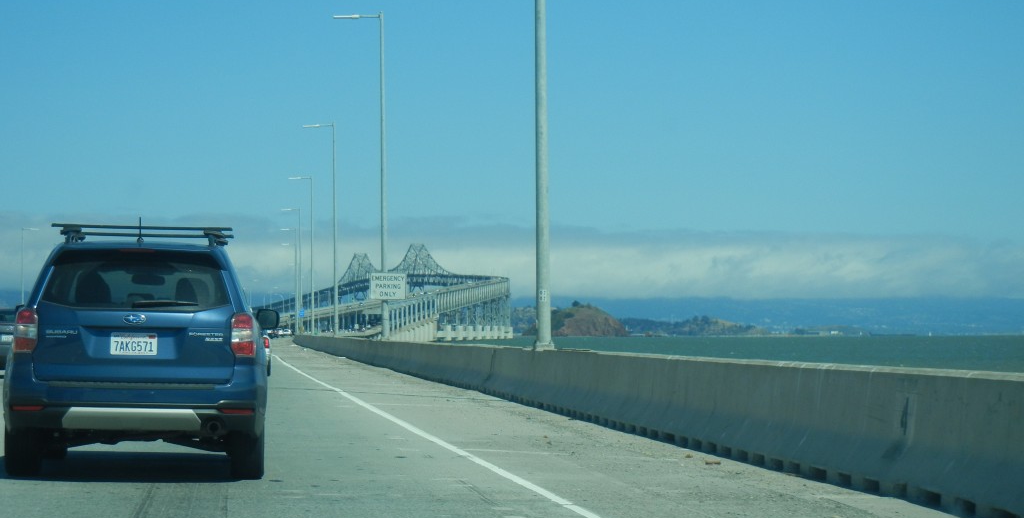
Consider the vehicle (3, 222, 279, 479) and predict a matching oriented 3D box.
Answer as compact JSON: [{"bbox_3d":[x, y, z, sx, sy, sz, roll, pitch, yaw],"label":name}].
[{"bbox_3d":[-2.700,0.655,19.420,1.860,1.750,4.600,2,-2,-6],"label":"vehicle"}]

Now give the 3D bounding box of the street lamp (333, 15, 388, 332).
[{"bbox_3d":[-5.064,-2.791,88.000,1.720,10.950,0.330,0,-2,-6],"label":"street lamp"}]

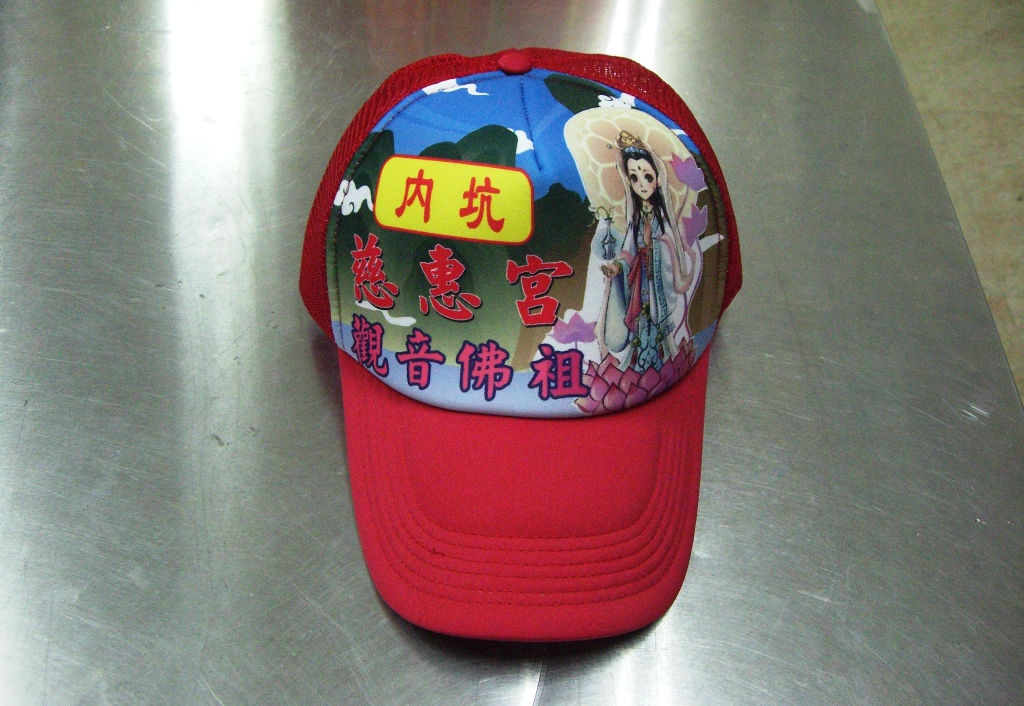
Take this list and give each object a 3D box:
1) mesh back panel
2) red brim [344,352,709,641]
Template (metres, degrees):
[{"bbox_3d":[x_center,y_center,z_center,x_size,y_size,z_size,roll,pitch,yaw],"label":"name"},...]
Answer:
[{"bbox_3d":[0.003,-0.086,0.469,0.178,0.119,0.140,-1,46,-2],"label":"mesh back panel"},{"bbox_3d":[0.006,0.045,0.405,0.146,0.036,0.119,-1,56,-2],"label":"red brim"}]

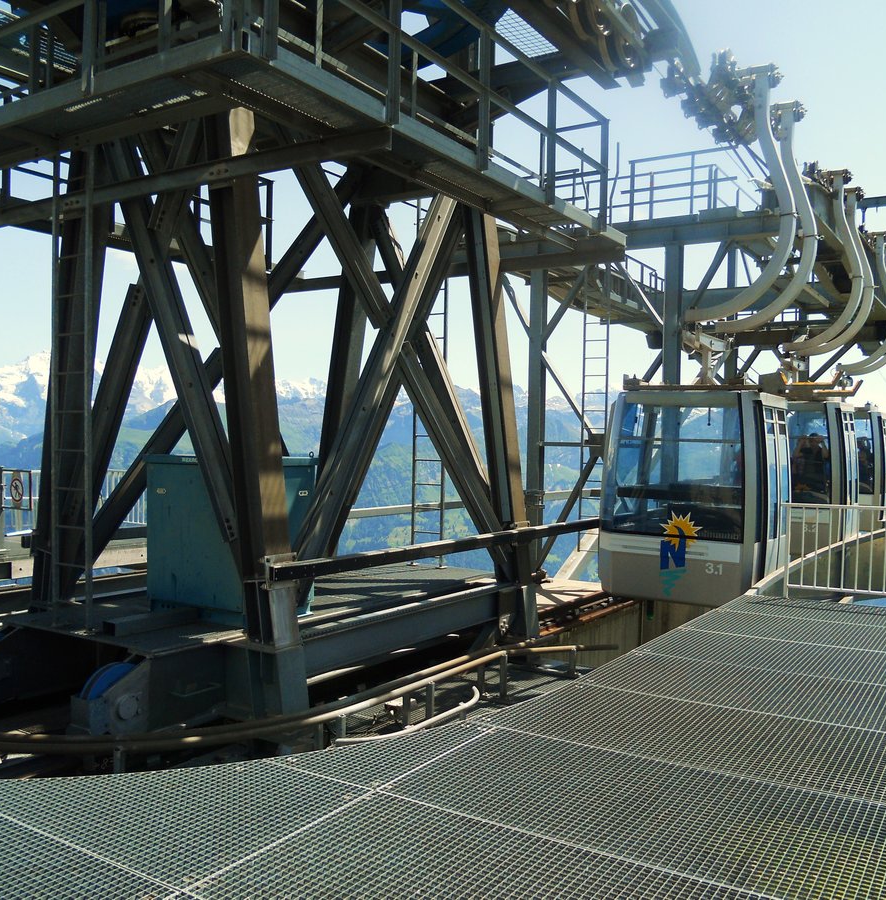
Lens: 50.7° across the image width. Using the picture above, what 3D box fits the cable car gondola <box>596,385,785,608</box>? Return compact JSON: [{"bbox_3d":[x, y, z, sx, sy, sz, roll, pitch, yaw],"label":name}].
[{"bbox_3d":[3.092,0.519,11.137,1.820,2.350,1.900,2,1,32],"label":"cable car gondola"}]

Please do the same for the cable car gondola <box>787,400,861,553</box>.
[{"bbox_3d":[5.690,0.407,15.257,1.820,2.350,1.900,2,1,32],"label":"cable car gondola"}]

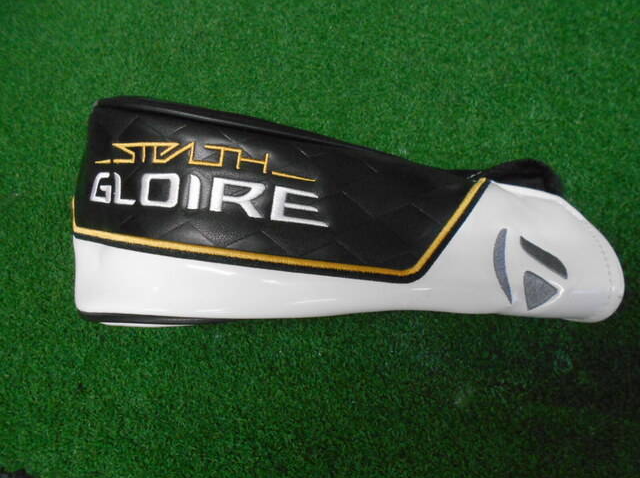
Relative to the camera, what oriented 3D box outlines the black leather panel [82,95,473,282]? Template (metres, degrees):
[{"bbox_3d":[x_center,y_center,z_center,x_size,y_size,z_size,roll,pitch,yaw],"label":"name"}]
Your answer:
[{"bbox_3d":[-0.024,-0.029,0.298,0.247,0.035,0.110,4,70,1],"label":"black leather panel"}]

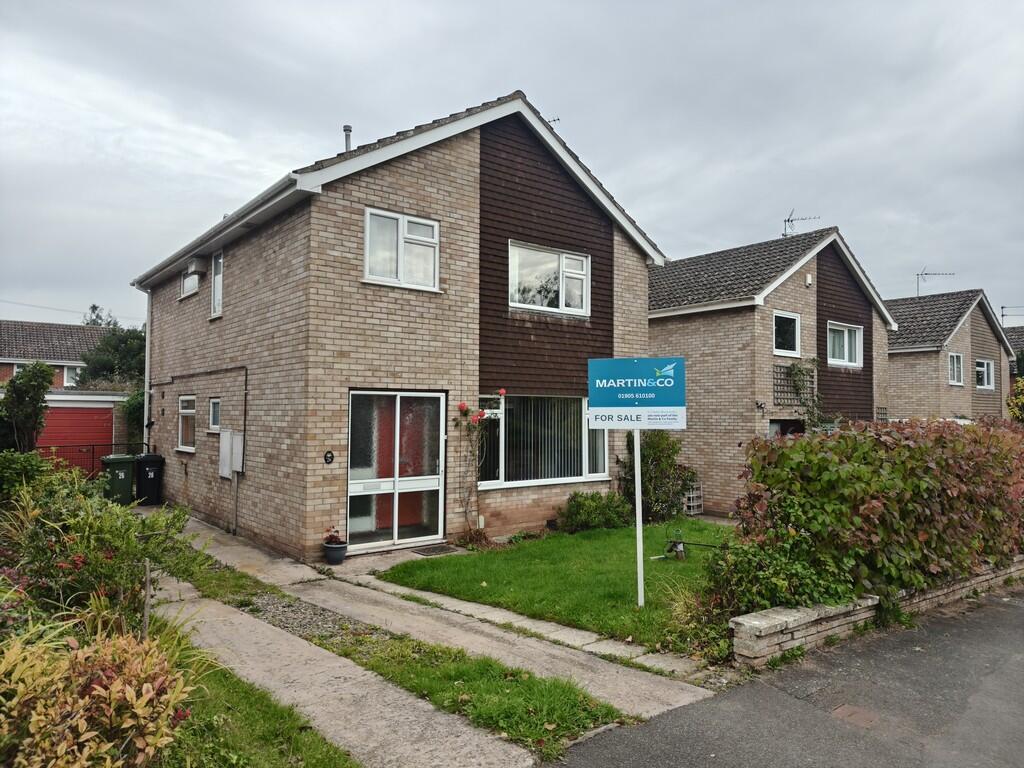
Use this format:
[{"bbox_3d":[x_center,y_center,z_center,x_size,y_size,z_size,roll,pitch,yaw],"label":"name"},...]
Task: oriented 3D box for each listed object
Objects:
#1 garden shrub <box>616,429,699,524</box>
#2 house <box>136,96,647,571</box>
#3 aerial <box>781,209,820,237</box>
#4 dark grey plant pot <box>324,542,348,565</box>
[{"bbox_3d":[2.634,1.609,12.402,1.400,1.680,1.250,2,-3,-39],"label":"garden shrub"},{"bbox_3d":[-2.896,-1.024,14.281,7.397,6.962,9.492,2,-3,-39],"label":"house"},{"bbox_3d":[7.480,-4.166,17.550,0.900,0.740,0.420,-1,-2,17],"label":"aerial"},{"bbox_3d":[-2.173,2.101,8.400,0.300,0.235,0.300,0,-2,0],"label":"dark grey plant pot"}]

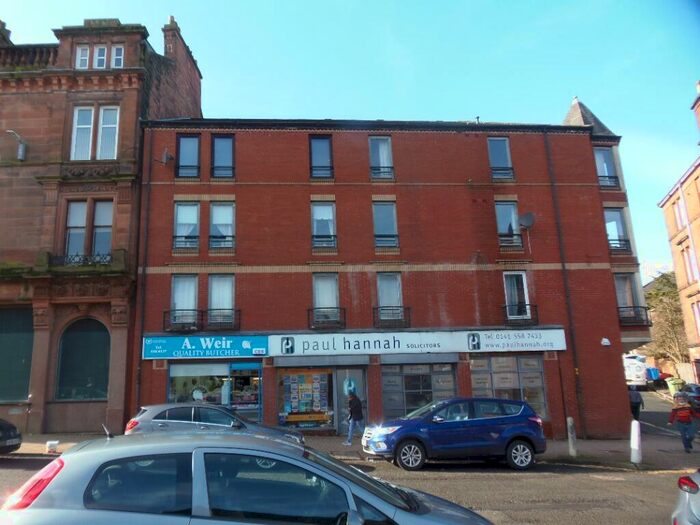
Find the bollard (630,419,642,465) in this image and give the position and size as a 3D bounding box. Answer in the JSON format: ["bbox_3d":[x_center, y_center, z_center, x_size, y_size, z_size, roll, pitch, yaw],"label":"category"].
[{"bbox_3d":[7.671,4.833,13.148,0.280,1.110,0.280,4,-12,-4],"label":"bollard"}]

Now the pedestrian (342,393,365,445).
[{"bbox_3d":[0.099,4.805,14.965,0.620,1.640,0.500,-1,-11,-5],"label":"pedestrian"}]

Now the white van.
[{"bbox_3d":[20.208,8.019,35.862,2.000,2.500,5.200,-6,-12,21],"label":"white van"}]

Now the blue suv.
[{"bbox_3d":[2.516,4.312,12.573,4.520,1.690,1.840,2,-13,-5],"label":"blue suv"}]

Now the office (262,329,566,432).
[{"bbox_3d":[2.469,4.113,16.862,10.600,3.480,0.500,-1,-11,-5],"label":"office"}]

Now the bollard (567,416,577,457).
[{"bbox_3d":[6.291,4.977,13.893,0.200,1.060,0.200,-1,-11,-5],"label":"bollard"}]

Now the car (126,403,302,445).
[{"bbox_3d":[-3.271,4.244,12.257,4.300,1.440,1.790,2,-13,-5],"label":"car"}]

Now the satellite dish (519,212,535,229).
[{"bbox_3d":[6.556,-1.556,17.983,0.400,0.530,0.550,5,-13,-30],"label":"satellite dish"}]

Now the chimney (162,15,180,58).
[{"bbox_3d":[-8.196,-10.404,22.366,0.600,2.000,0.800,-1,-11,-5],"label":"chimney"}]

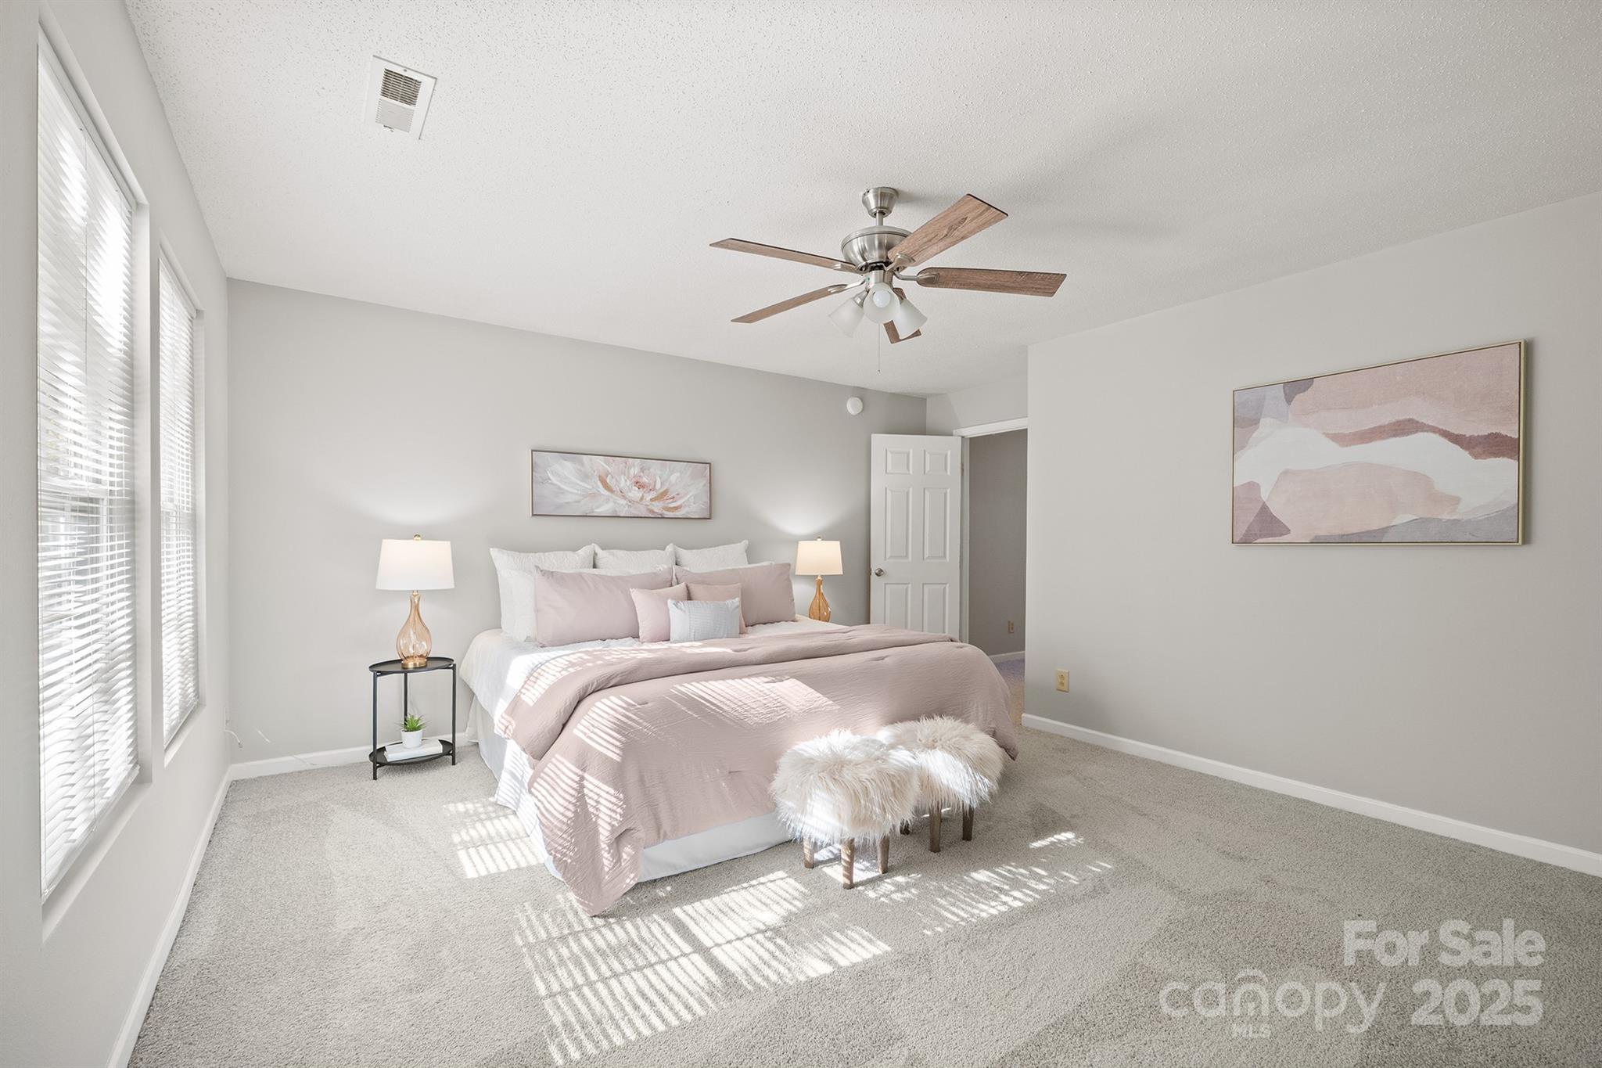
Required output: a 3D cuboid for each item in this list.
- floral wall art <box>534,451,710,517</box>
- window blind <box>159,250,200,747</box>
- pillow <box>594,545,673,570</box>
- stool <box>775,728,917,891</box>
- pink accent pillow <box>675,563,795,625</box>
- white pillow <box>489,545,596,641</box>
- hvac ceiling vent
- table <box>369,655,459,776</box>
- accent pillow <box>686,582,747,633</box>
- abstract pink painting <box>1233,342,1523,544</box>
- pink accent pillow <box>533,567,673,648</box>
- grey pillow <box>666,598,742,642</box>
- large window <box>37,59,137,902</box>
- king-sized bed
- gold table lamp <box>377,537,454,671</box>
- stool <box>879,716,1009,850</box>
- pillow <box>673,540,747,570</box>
[{"bbox_3d":[-1.129,-0.301,4.392,1.220,0.405,0.035,0,0,-36],"label":"floral wall art"},{"bbox_3d":[-2.101,-0.087,2.208,0.080,1.500,0.840,0,0,-36],"label":"window blind"},{"bbox_3d":[-1.056,0.328,4.249,0.570,0.520,0.180,0,-15,-36],"label":"pillow"},{"bbox_3d":[0.166,0.976,2.423,0.480,0.480,0.480,0,0,0],"label":"stool"},{"bbox_3d":[-0.437,0.406,4.497,0.880,0.430,0.170,0,-17,-36],"label":"pink accent pillow"},{"bbox_3d":[-1.509,0.339,3.932,0.600,0.540,0.180,0,-15,-36],"label":"white pillow"},{"bbox_3d":[-1.142,-1.219,1.896,0.147,0.025,0.345,0,0,-36],"label":"hvac ceiling vent"},{"bbox_3d":[-2.026,0.942,3.489,0.410,0.540,0.410,0,0,-36],"label":"table"},{"bbox_3d":[-0.553,0.435,3.971,0.400,0.360,0.130,0,-18,-36],"label":"accent pillow"},{"bbox_3d":[2.449,-0.342,2.938,0.035,0.780,1.000,0,0,-36],"label":"abstract pink painting"},{"bbox_3d":[-1.087,0.384,3.771,0.810,0.440,0.180,0,-17,-36],"label":"pink accent pillow"},{"bbox_3d":[-0.561,0.496,3.951,0.470,0.270,0.130,0,-18,-36],"label":"grey pillow"},{"bbox_3d":[-1.505,-0.105,1.392,0.050,1.480,0.810,0,0,-36],"label":"large window"},{"bbox_3d":[-0.475,0.903,3.558,2.120,0.620,2.090,0,0,-36],"label":"king-sized bed"},{"bbox_3d":[-2.018,0.348,3.491,0.352,0.684,0.352,0,0,-36],"label":"gold table lamp"},{"bbox_3d":[0.542,0.988,2.718,0.480,0.470,0.480,0,0,0],"label":"stool"},{"bbox_3d":[-0.619,0.323,4.565,0.580,0.520,0.180,0,-15,-36],"label":"pillow"}]

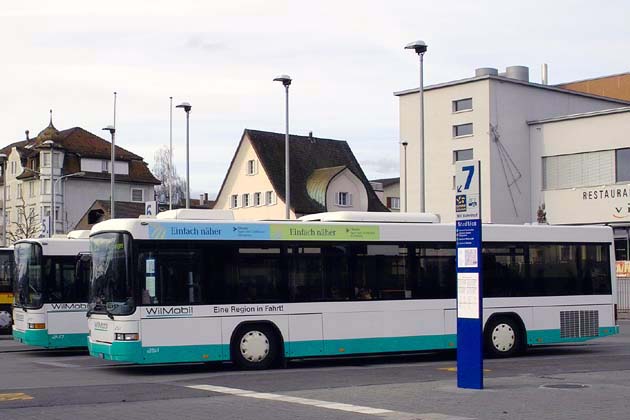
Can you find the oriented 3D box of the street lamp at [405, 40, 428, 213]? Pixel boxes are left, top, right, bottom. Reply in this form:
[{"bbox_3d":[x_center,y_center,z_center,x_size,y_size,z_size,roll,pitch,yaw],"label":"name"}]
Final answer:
[{"bbox_3d":[3.635,-0.859,35.692,0.850,10.288,0.450,-1,-4,15],"label":"street lamp"}]

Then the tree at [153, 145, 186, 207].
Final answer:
[{"bbox_3d":[-17.989,1.343,124.367,5.200,18.371,5.200,0,-4,-8],"label":"tree"}]

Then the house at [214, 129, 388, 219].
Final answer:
[{"bbox_3d":[-1.331,0.622,82.927,10.600,13.900,12.656,3,-5,-40],"label":"house"}]

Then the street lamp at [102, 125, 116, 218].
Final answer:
[{"bbox_3d":[-11.212,0.555,55.389,0.850,10.358,0.450,-1,-4,15],"label":"street lamp"}]

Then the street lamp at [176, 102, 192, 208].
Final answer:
[{"bbox_3d":[-6.305,0.019,48.819,0.850,10.463,0.450,-1,-4,15],"label":"street lamp"}]

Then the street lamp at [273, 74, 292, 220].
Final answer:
[{"bbox_3d":[-1.317,-0.447,42.254,0.850,10.429,0.450,-1,-4,15],"label":"street lamp"}]

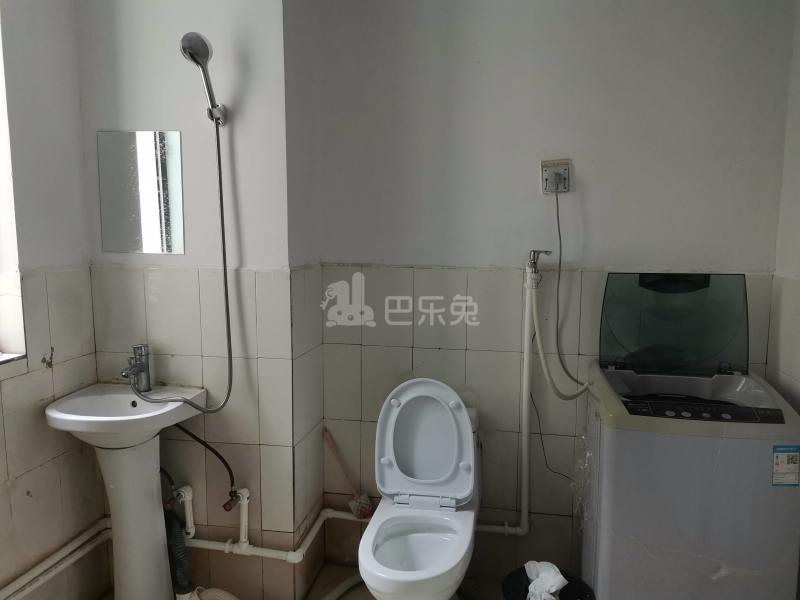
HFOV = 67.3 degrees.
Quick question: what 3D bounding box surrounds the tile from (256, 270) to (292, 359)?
[{"bbox_3d":[-0.411,0.048,1.969,0.119,0.301,0.010,2,8,10],"label":"tile"}]

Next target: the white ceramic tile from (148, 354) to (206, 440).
[{"bbox_3d":[-0.765,0.335,2.069,0.200,0.300,0.010,2,7,10],"label":"white ceramic tile"}]

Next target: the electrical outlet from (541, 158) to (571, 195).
[{"bbox_3d":[0.533,-0.422,2.060,0.093,0.112,0.030,2,8,10],"label":"electrical outlet"}]

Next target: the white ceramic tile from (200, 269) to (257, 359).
[{"bbox_3d":[-0.566,0.044,2.000,0.200,0.298,0.010,2,7,10],"label":"white ceramic tile"}]

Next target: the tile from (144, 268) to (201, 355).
[{"bbox_3d":[-0.763,0.038,2.035,0.200,0.298,0.010,2,7,10],"label":"tile"}]

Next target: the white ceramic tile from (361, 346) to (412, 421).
[{"bbox_3d":[-0.051,0.324,2.279,0.200,0.301,0.010,2,8,10],"label":"white ceramic tile"}]

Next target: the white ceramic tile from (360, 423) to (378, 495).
[{"bbox_3d":[-0.050,0.624,2.329,0.200,0.300,0.010,2,7,10],"label":"white ceramic tile"}]

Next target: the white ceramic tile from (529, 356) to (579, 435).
[{"bbox_3d":[0.542,0.342,2.186,0.200,0.300,0.010,2,7,10],"label":"white ceramic tile"}]

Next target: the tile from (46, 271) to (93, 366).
[{"bbox_3d":[-1.087,0.046,1.982,0.010,0.300,0.200,2,7,10],"label":"tile"}]

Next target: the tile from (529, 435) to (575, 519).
[{"bbox_3d":[0.538,0.640,2.215,0.200,0.301,0.010,2,8,10],"label":"tile"}]

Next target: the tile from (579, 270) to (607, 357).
[{"bbox_3d":[0.739,0.048,2.102,0.200,0.301,0.010,2,8,10],"label":"tile"}]

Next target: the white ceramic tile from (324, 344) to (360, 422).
[{"bbox_3d":[-0.221,0.320,2.316,0.150,0.300,0.010,2,7,10],"label":"white ceramic tile"}]

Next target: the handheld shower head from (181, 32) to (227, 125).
[{"bbox_3d":[-0.580,-0.662,1.806,0.100,0.265,0.080,2,34,10],"label":"handheld shower head"}]

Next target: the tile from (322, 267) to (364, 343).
[{"bbox_3d":[-0.220,0.023,2.289,0.151,0.298,0.012,2,7,10],"label":"tile"}]

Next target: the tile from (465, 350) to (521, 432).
[{"bbox_3d":[0.345,0.337,2.221,0.200,0.300,0.010,2,7,10],"label":"tile"}]

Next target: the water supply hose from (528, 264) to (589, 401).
[{"bbox_3d":[0.551,0.118,2.067,0.208,0.465,0.080,2,8,10],"label":"water supply hose"}]

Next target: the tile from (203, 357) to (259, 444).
[{"bbox_3d":[-0.568,0.341,2.034,0.200,0.300,0.010,2,7,10],"label":"tile"}]

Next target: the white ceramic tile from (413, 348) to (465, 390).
[{"bbox_3d":[0.148,0.331,2.256,0.200,0.300,0.010,2,7,10],"label":"white ceramic tile"}]

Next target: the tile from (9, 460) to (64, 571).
[{"bbox_3d":[-1.125,0.667,1.863,0.010,0.300,0.200,2,7,10],"label":"tile"}]

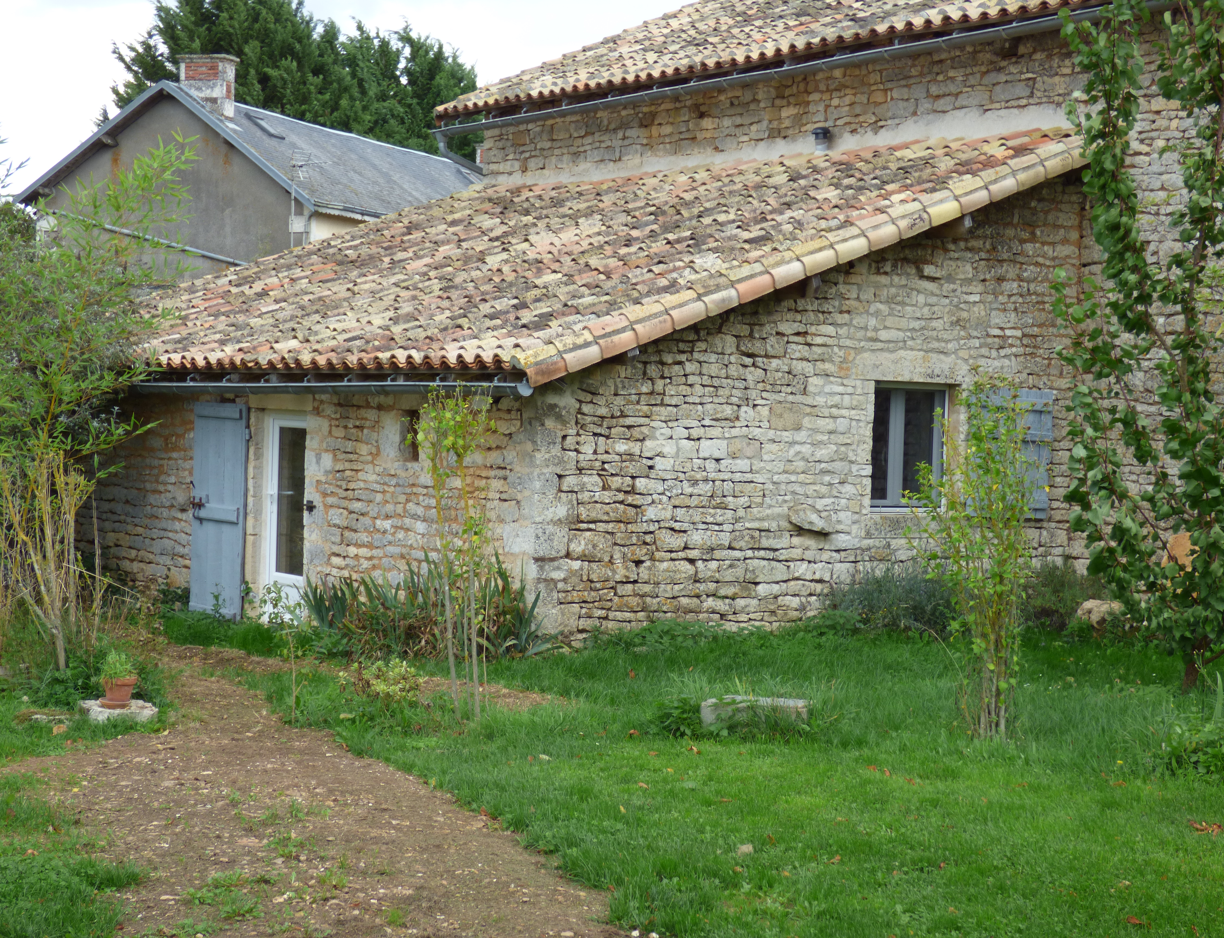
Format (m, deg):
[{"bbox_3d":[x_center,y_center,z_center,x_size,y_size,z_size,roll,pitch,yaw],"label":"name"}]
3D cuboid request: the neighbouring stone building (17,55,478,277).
[{"bbox_3d":[-6.301,-4.309,52.513,6.800,9.200,15.000,2,1,24],"label":"neighbouring stone building"}]

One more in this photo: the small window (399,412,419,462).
[{"bbox_3d":[-1.570,-0.265,18.027,0.220,0.420,0.330,1,1,-36],"label":"small window"}]

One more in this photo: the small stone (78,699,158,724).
[{"bbox_3d":[-2.667,1.311,11.900,0.410,0.110,0.360,2,1,0],"label":"small stone"}]

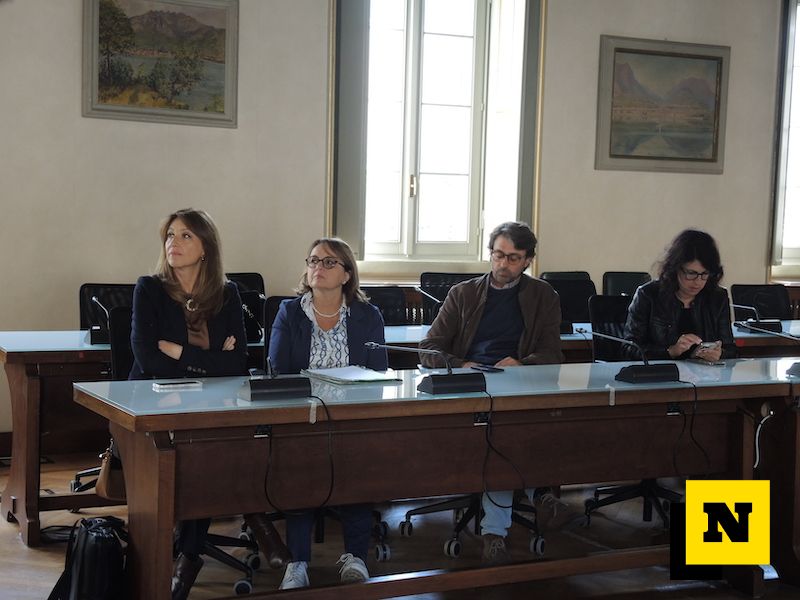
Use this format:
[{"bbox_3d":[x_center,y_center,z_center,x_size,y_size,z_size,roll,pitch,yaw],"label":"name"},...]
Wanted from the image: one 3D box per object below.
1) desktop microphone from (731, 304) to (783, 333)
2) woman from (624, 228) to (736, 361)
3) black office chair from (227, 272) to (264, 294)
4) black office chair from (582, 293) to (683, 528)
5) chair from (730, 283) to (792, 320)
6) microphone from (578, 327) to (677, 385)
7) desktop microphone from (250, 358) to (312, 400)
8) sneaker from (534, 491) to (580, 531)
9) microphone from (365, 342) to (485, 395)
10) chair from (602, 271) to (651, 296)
[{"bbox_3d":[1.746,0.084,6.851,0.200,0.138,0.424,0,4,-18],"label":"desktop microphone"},{"bbox_3d":[1.170,0.334,5.604,0.571,1.271,0.729,1,4,-9],"label":"woman"},{"bbox_3d":[-0.745,0.378,6.389,0.611,0.975,0.630,0,4,-24],"label":"black office chair"},{"bbox_3d":[1.094,0.480,5.766,0.621,0.955,0.640,1,4,-15],"label":"black office chair"},{"bbox_3d":[2.243,0.391,7.855,0.600,0.950,0.600,-1,5,-28],"label":"chair"},{"bbox_3d":[0.811,0.200,4.945,0.210,0.160,0.420,-1,5,-34],"label":"microphone"},{"bbox_3d":[-0.398,0.238,4.277,0.210,0.120,0.380,0,5,-20],"label":"desktop microphone"},{"bbox_3d":[0.663,0.905,5.690,0.110,0.120,0.290,0,5,-24],"label":"sneaker"},{"bbox_3d":[0.068,0.218,4.542,0.220,0.145,0.420,-2,6,-40],"label":"microphone"},{"bbox_3d":[1.521,0.339,8.075,0.560,0.980,0.580,-1,5,-28],"label":"chair"}]

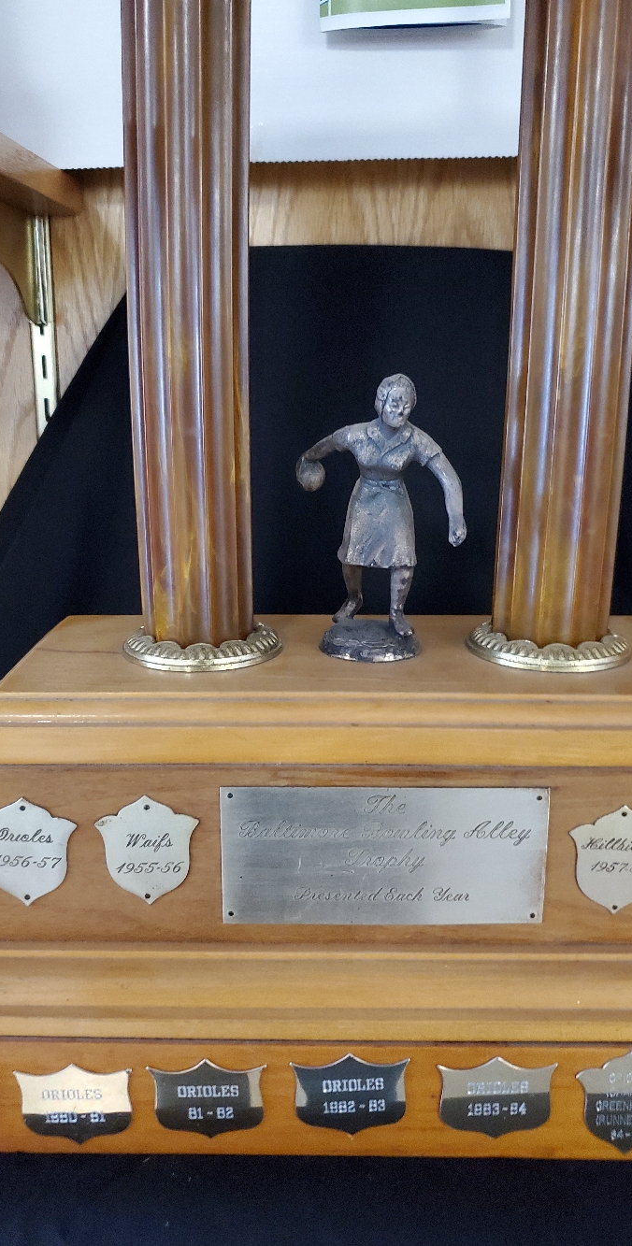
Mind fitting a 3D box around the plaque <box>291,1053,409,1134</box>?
[{"bbox_3d":[0.012,0.173,0.342,0.043,0.036,0.002,0,14,0],"label":"plaque"}]

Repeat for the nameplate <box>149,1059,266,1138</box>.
[{"bbox_3d":[-0.040,0.175,0.343,0.044,0.035,0.002,0,14,0],"label":"nameplate"}]

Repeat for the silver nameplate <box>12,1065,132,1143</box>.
[{"bbox_3d":[-0.089,0.178,0.344,0.043,0.036,0.002,0,14,0],"label":"silver nameplate"}]

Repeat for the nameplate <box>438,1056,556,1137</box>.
[{"bbox_3d":[0.066,0.174,0.342,0.043,0.035,0.002,0,14,0],"label":"nameplate"}]

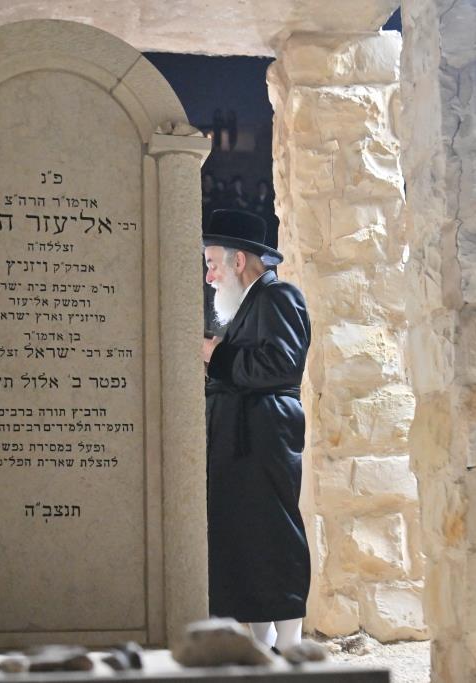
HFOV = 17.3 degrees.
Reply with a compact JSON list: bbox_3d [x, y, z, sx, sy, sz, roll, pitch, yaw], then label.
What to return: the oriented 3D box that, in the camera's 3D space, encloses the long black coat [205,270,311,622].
[{"bbox_3d":[0.042,0.396,5.900,0.430,1.312,0.500,1,-10,-11],"label":"long black coat"}]

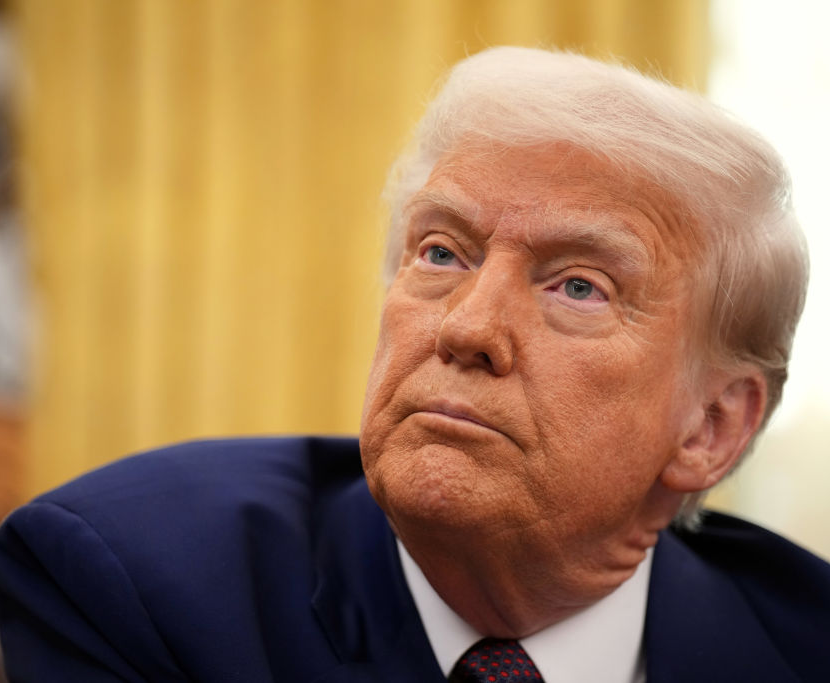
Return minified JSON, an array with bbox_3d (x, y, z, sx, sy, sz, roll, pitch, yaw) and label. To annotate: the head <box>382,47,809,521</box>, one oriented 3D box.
[{"bbox_3d":[0.065,-0.006,2.140,0.182,0.247,0.222,12,-14,23],"label":"head"}]

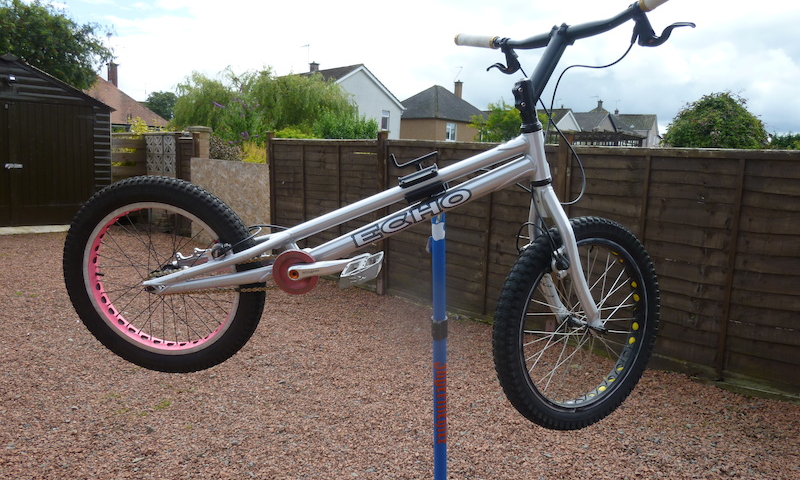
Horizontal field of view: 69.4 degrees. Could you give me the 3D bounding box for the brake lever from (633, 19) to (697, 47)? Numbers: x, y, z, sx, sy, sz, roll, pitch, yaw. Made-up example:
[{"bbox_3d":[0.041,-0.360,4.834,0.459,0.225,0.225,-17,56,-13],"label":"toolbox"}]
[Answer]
[{"bbox_3d":[0.486,-0.407,1.083,0.034,0.077,0.128,-22,6,-25],"label":"brake lever"}]

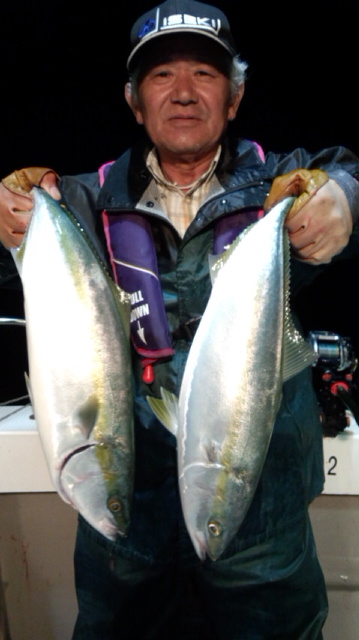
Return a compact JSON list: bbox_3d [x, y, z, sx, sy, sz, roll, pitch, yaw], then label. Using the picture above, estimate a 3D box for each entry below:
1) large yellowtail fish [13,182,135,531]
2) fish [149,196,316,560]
[{"bbox_3d":[-0.124,0.026,0.585,0.155,0.500,0.085,-13,0,-25],"label":"large yellowtail fish"},{"bbox_3d":[0.071,0.041,0.580,0.175,0.510,0.085,13,0,-1],"label":"fish"}]

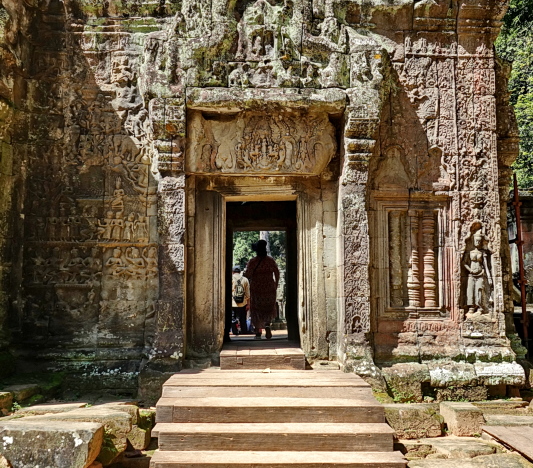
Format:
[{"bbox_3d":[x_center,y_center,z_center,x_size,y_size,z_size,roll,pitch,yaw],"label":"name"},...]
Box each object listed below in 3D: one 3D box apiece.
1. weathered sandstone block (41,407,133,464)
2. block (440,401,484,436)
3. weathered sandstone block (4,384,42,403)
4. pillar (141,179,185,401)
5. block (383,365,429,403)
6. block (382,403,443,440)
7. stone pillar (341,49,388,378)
[{"bbox_3d":[-1.460,1.630,4.368,0.760,0.340,0.420,0,-5,-1],"label":"weathered sandstone block"},{"bbox_3d":[1.735,1.639,4.736,0.260,0.220,0.420,0,-7,-1],"label":"block"},{"bbox_3d":[-2.490,1.632,5.473,0.360,0.160,0.300,1,-5,-11],"label":"weathered sandstone block"},{"bbox_3d":[-1.268,0.671,6.566,0.500,2.700,0.450,0,-5,-1],"label":"pillar"},{"bbox_3d":[1.600,1.677,6.111,0.510,0.390,0.430,0,-7,-1],"label":"block"},{"bbox_3d":[1.245,1.612,4.678,0.520,0.260,0.340,0,-7,-1],"label":"block"},{"bbox_3d":[1.120,-0.325,6.216,0.450,3.800,0.480,0,-7,-1],"label":"stone pillar"}]

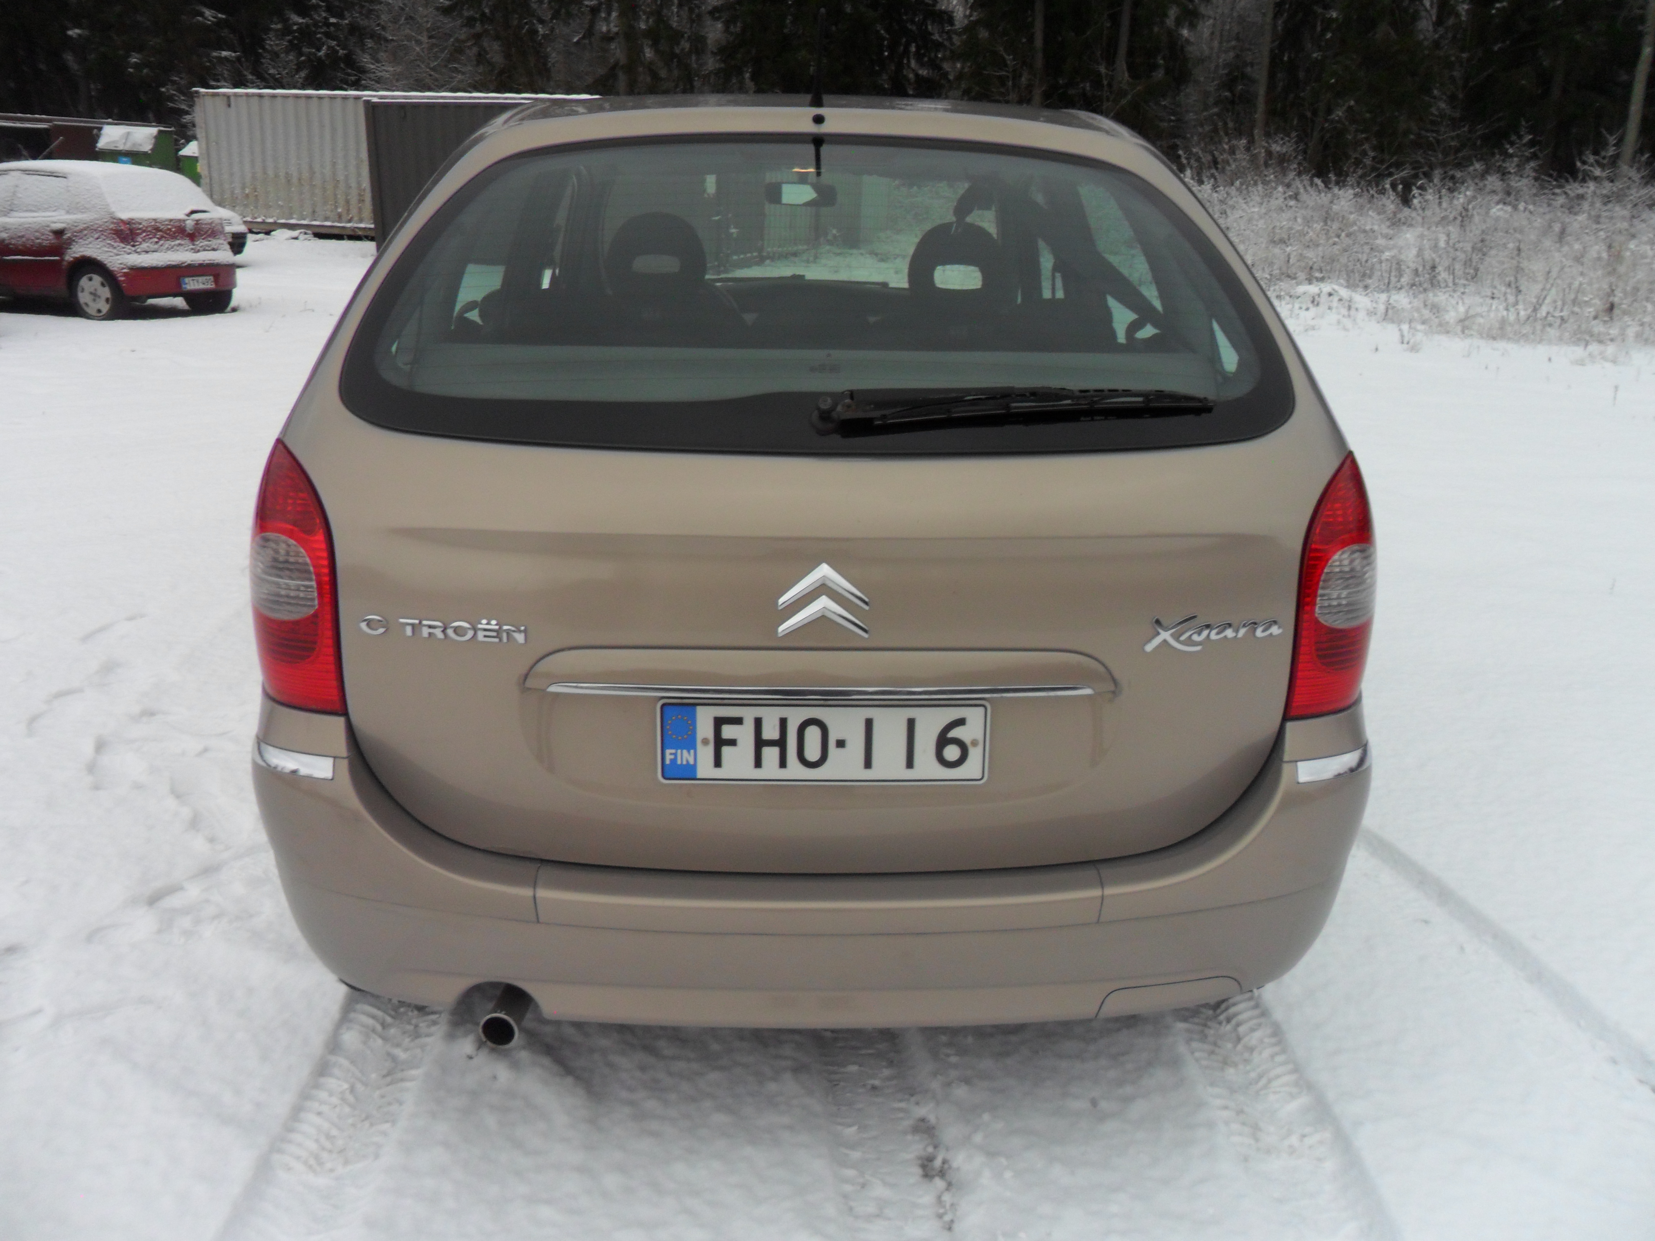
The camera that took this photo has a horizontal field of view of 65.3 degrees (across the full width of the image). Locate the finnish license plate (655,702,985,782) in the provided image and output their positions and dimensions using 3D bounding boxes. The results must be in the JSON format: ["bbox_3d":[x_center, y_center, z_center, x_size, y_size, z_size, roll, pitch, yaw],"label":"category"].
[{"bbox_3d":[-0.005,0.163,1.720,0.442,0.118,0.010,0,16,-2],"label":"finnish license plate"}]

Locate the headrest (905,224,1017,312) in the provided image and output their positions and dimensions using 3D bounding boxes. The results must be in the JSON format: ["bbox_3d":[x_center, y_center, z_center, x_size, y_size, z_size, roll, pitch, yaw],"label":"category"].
[{"bbox_3d":[0.335,-0.891,3.263,0.260,0.230,0.130,0,20,-2],"label":"headrest"}]

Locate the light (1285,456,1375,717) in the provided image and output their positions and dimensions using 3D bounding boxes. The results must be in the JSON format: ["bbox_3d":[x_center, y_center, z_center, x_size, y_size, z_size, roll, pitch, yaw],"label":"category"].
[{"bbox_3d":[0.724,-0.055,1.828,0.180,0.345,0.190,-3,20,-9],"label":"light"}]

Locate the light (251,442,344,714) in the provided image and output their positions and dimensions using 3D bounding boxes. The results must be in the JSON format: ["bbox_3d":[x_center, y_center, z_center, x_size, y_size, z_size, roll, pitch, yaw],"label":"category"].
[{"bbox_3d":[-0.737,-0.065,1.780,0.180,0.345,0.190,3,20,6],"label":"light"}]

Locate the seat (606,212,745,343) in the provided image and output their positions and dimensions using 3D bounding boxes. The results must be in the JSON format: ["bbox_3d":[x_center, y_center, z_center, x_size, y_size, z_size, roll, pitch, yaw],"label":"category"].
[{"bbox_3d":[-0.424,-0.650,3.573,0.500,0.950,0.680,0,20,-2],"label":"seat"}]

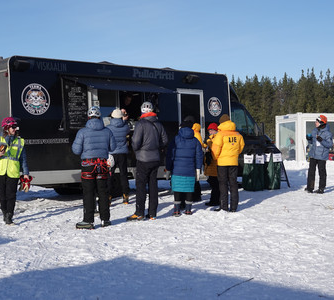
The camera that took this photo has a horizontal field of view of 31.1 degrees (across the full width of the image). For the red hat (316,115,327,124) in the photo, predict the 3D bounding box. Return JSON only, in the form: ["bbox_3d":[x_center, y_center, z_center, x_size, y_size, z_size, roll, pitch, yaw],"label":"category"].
[{"bbox_3d":[3.450,-0.680,13.400,0.230,0.190,0.200,0,1,-12],"label":"red hat"}]

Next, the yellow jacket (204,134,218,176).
[{"bbox_3d":[0.970,0.087,11.650,0.380,0.840,0.500,-1,1,-35],"label":"yellow jacket"}]

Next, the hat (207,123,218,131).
[{"bbox_3d":[0.895,-0.445,11.600,0.230,0.170,0.200,-1,1,-44],"label":"hat"}]

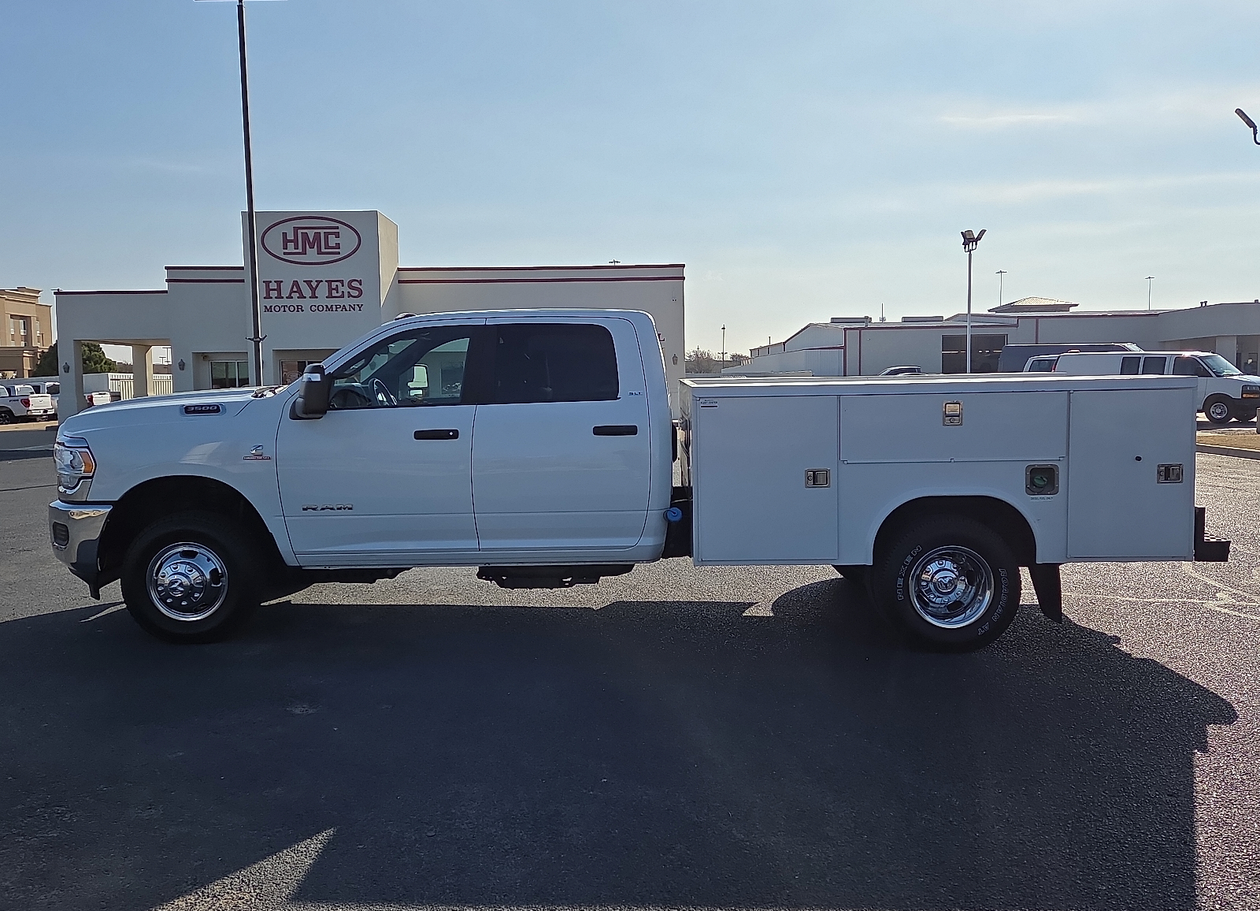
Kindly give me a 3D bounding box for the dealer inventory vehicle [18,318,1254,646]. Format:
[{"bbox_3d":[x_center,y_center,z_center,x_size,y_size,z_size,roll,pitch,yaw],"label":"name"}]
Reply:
[{"bbox_3d":[-0.111,0.046,6.998,6.980,1.970,2.480,-1,5,2],"label":"dealer inventory vehicle"}]

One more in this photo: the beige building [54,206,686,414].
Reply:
[{"bbox_3d":[-9.451,-5.207,42.047,22.740,7.250,11.500,-1,5,-3],"label":"beige building"}]

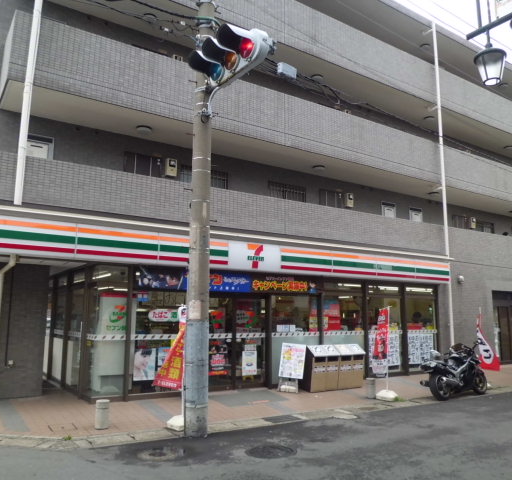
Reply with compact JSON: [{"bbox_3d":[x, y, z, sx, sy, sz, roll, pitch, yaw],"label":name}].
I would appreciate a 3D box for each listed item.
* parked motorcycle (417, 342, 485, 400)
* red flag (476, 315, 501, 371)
[{"bbox_3d":[4.289,2.800,10.444,2.100,1.130,0.720,7,-12,-35],"label":"parked motorcycle"},{"bbox_3d":[5.778,2.514,11.905,0.140,1.329,0.520,6,-12,-32],"label":"red flag"}]

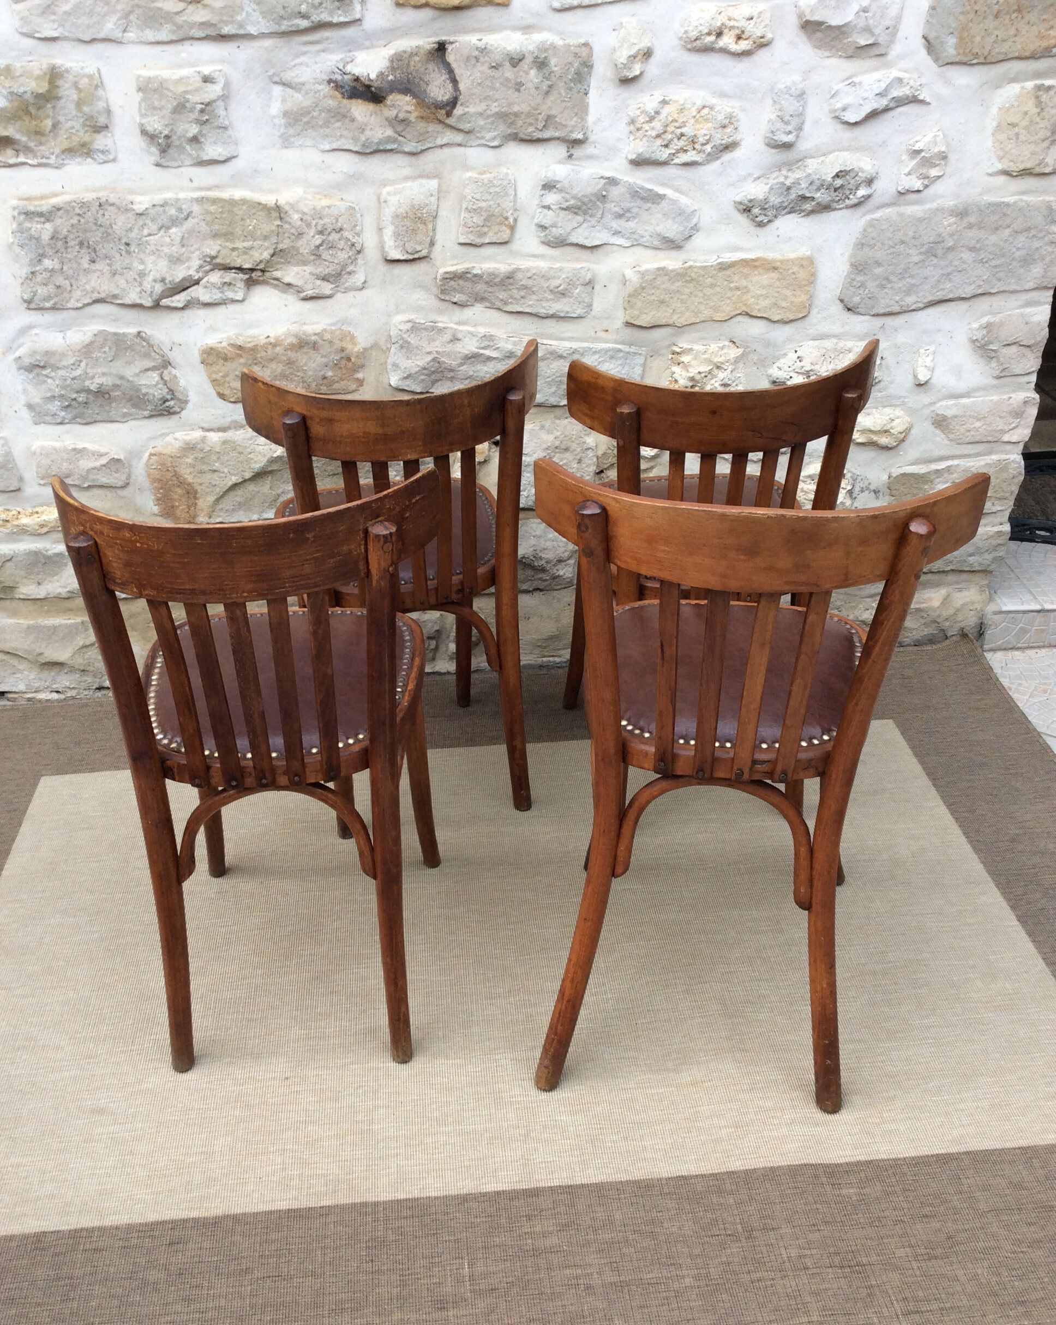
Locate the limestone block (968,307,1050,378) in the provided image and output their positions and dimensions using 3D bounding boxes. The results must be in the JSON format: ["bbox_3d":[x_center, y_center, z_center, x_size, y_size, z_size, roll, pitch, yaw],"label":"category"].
[{"bbox_3d":[0.971,-0.669,2.696,0.174,0.140,0.119,-3,27,-5],"label":"limestone block"}]

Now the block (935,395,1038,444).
[{"bbox_3d":[0.933,-0.527,2.733,0.229,0.106,0.110,-4,28,-5],"label":"block"}]

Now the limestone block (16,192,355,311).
[{"bbox_3d":[-0.633,-0.784,2.462,0.633,0.202,0.119,-3,27,-5],"label":"limestone block"}]

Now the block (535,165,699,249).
[{"bbox_3d":[0.166,-0.876,2.493,0.313,0.152,0.099,-3,27,-5],"label":"block"}]

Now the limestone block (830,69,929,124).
[{"bbox_3d":[0.603,-0.983,2.266,0.176,0.086,0.060,-4,29,-5],"label":"limestone block"}]

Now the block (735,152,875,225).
[{"bbox_3d":[0.513,-0.904,2.473,0.276,0.131,0.092,-4,28,-5],"label":"block"}]

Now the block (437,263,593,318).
[{"bbox_3d":[-0.025,-0.679,2.366,0.283,0.096,0.080,-4,29,-5],"label":"block"}]

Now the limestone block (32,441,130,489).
[{"bbox_3d":[-0.865,-0.396,2.545,0.185,0.095,0.066,-4,28,-5],"label":"limestone block"}]

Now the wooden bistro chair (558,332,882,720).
[{"bbox_3d":[0.301,-0.174,2.329,0.492,0.812,0.509,-5,27,-8],"label":"wooden bistro chair"}]

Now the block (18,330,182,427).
[{"bbox_3d":[-0.770,-0.529,2.373,0.300,0.176,0.110,-4,29,-5],"label":"block"}]

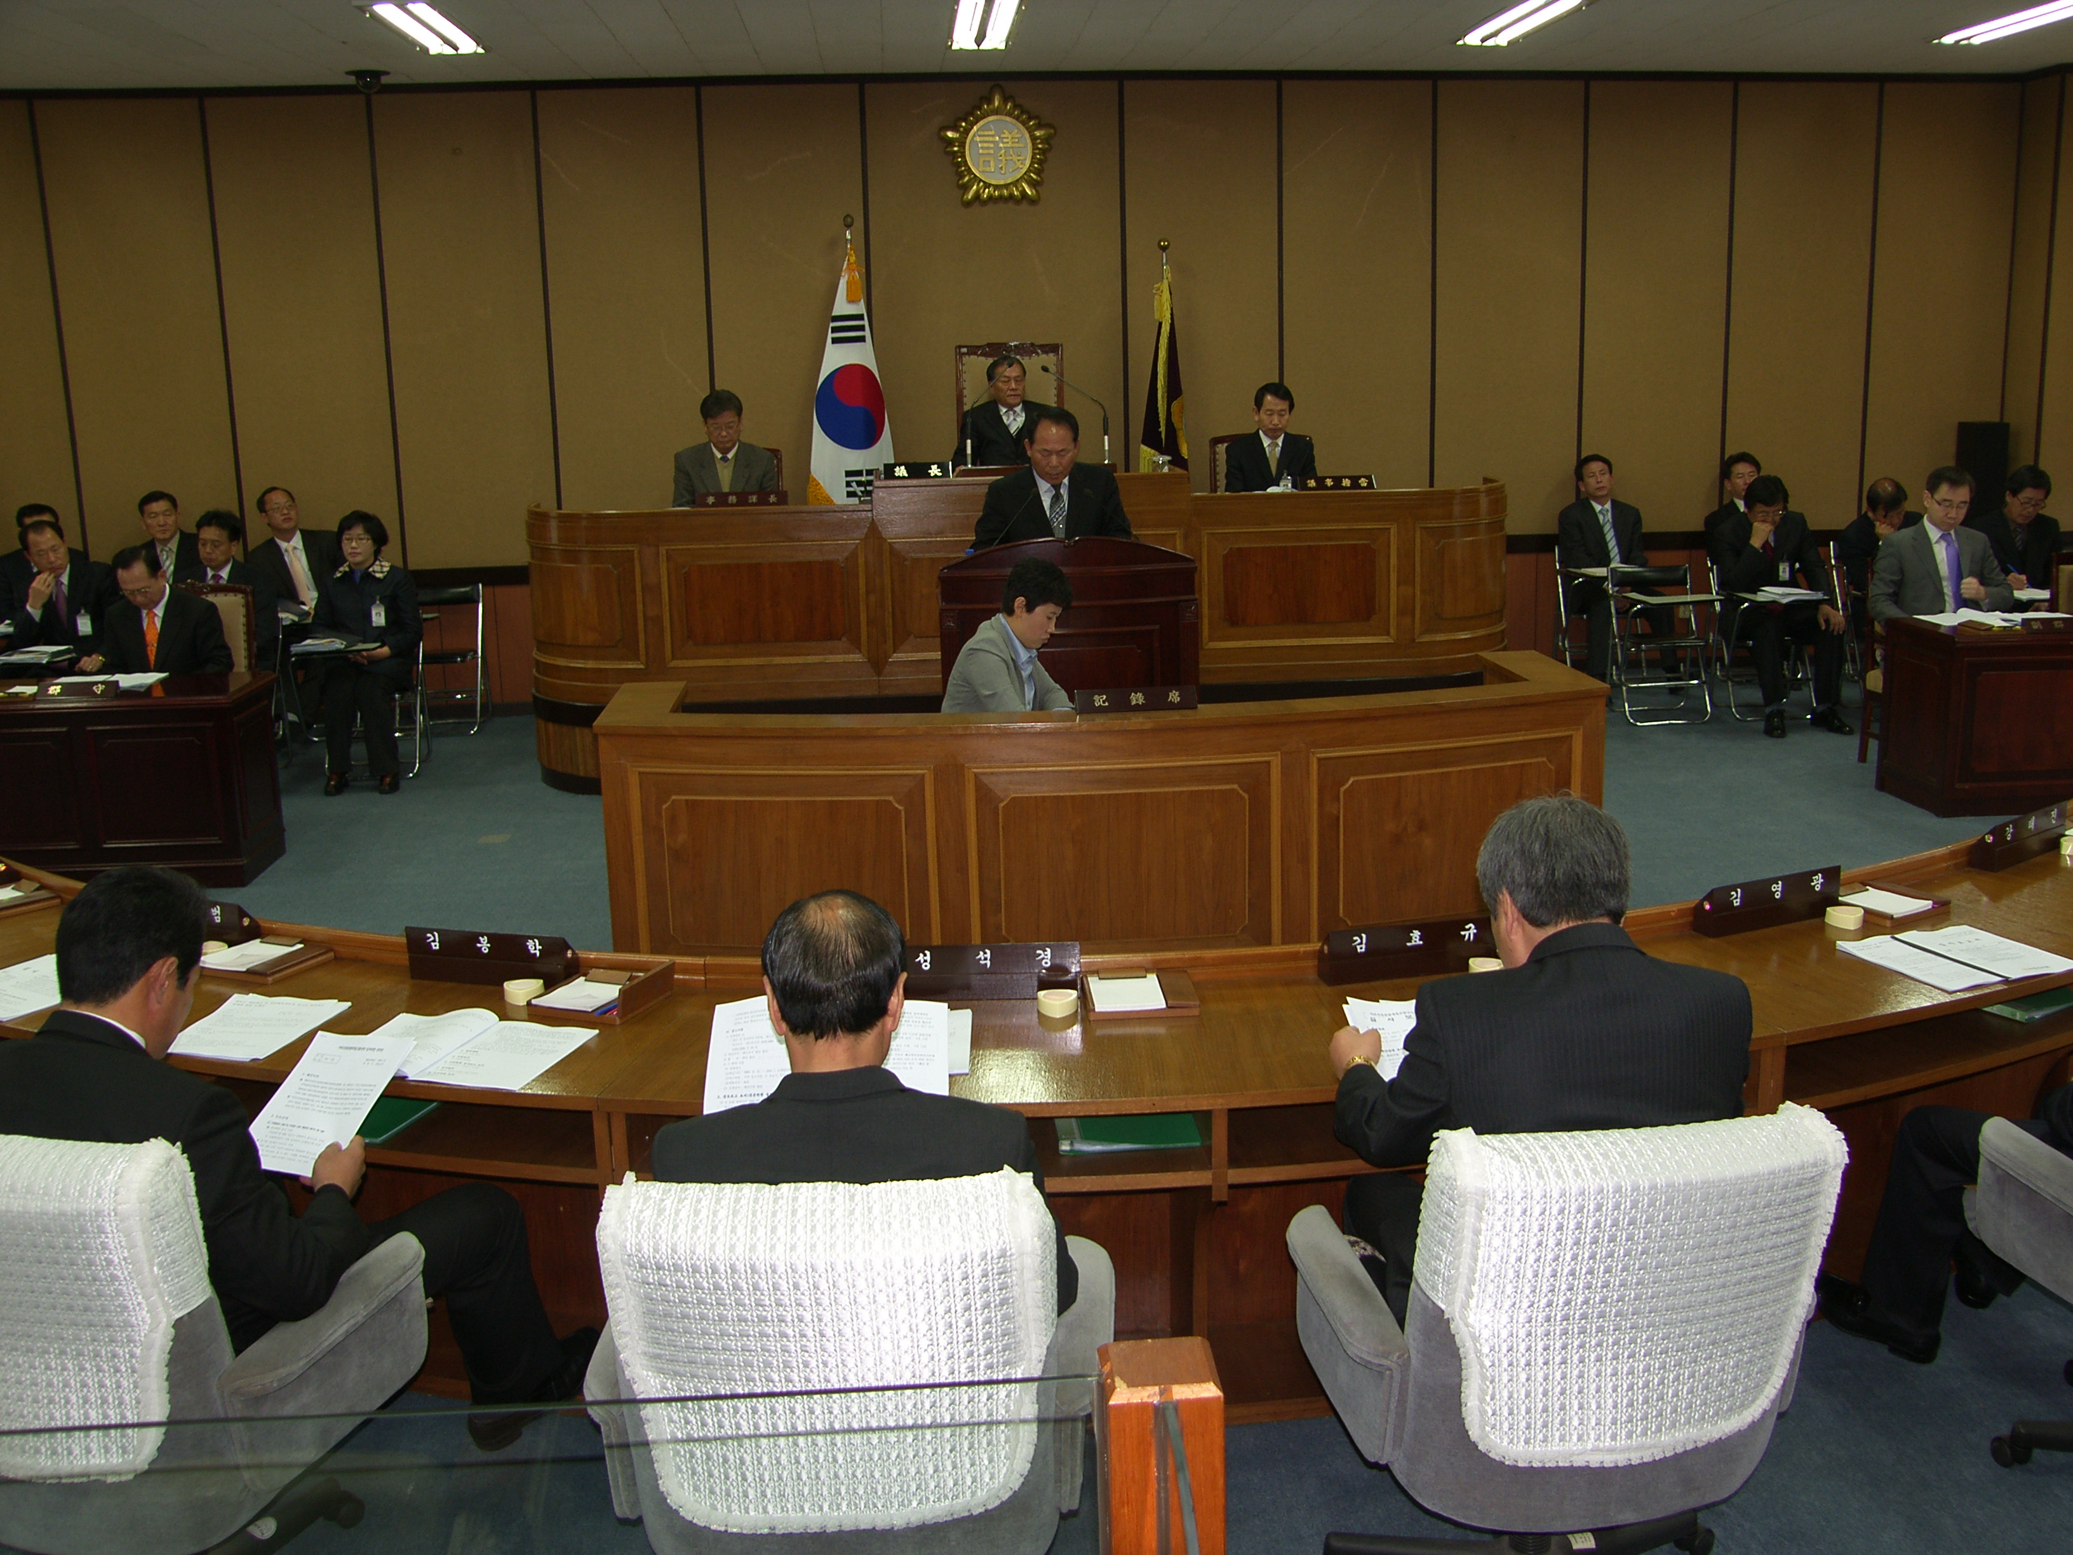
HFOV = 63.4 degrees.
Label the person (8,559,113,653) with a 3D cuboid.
[{"bbox_3d":[-4.442,-0.526,7.736,0.560,1.270,0.800,-6,14,-17],"label":"person"}]

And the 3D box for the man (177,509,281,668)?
[{"bbox_3d":[-3.652,-0.558,7.555,0.520,1.280,0.750,-2,10,-4],"label":"man"}]

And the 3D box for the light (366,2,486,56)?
[{"bbox_3d":[-2.869,-3.544,7.848,0.320,0.090,1.180,-2,13,-4],"label":"light"}]

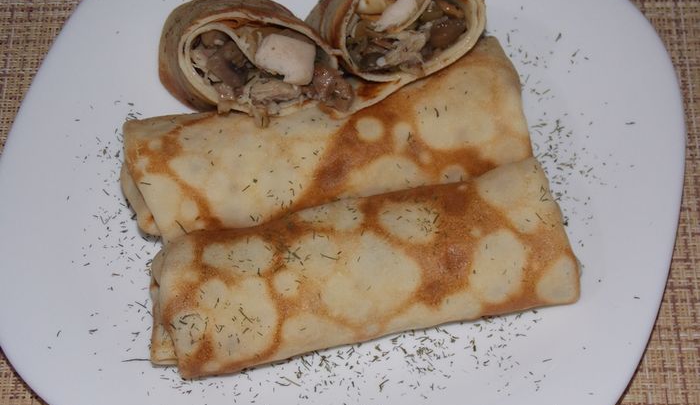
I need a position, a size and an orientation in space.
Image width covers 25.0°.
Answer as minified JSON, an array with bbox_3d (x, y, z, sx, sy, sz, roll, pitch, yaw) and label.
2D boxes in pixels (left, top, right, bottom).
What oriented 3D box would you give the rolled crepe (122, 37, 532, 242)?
[{"bbox_3d":[-0.010,-0.022,0.609,0.150,0.032,0.056,-13,58,-5],"label":"rolled crepe"}]

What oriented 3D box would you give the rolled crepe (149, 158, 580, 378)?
[{"bbox_3d":[0.005,0.025,0.580,0.153,0.031,0.054,-12,58,-5],"label":"rolled crepe"}]

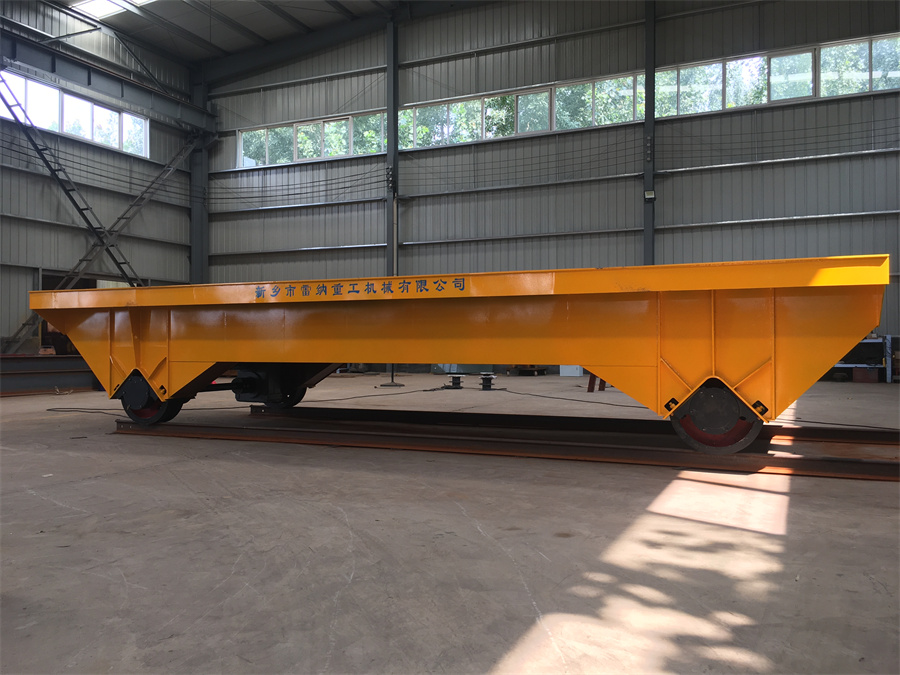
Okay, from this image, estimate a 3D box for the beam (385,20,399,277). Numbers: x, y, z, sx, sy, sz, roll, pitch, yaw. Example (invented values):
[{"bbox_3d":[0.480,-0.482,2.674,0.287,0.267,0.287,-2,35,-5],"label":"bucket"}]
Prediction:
[{"bbox_3d":[-1.670,-4.100,22.200,0.210,10.250,0.310,0,-1,24],"label":"beam"}]

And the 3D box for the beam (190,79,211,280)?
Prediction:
[{"bbox_3d":[-8.350,-3.800,25.200,0.500,9.700,0.260,0,-1,24],"label":"beam"}]

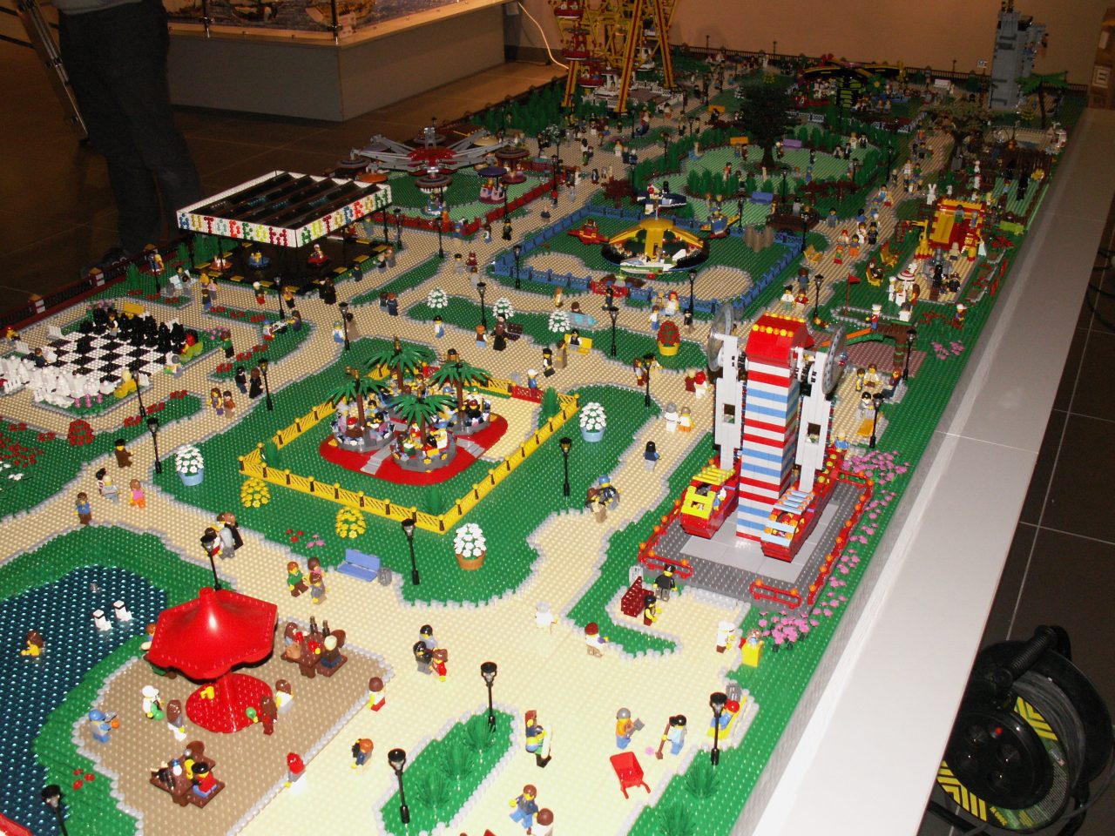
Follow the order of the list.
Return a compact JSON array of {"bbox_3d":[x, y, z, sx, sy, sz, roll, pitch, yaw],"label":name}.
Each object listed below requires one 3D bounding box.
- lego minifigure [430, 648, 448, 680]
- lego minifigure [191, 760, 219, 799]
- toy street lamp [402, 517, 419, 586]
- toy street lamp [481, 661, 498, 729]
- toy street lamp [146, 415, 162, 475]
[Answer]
[{"bbox_3d":[-0.122,0.254,1.164,0.023,0.036,0.017,13,32,25],"label":"lego minifigure"},{"bbox_3d":[-0.311,0.317,0.988,0.021,0.035,0.025,13,31,24],"label":"lego minifigure"},{"bbox_3d":[-0.164,0.153,1.269,0.016,0.080,0.016,0,28,0],"label":"toy street lamp"},{"bbox_3d":[-0.066,0.273,1.100,0.016,0.081,0.016,-1,29,1],"label":"toy street lamp"},{"bbox_3d":[-0.549,0.040,1.530,0.016,0.079,0.016,13,32,25],"label":"toy street lamp"}]

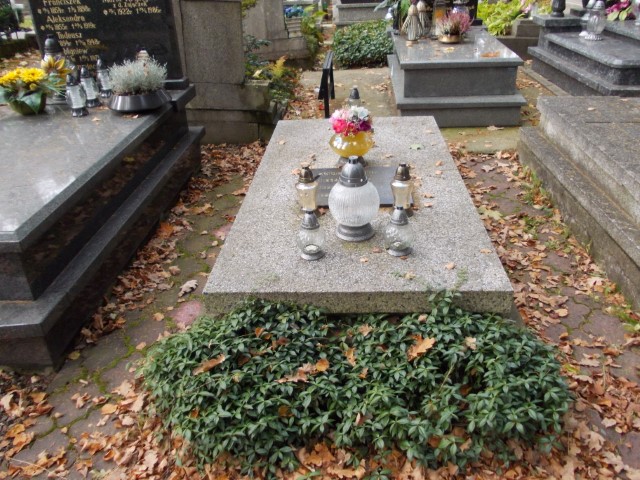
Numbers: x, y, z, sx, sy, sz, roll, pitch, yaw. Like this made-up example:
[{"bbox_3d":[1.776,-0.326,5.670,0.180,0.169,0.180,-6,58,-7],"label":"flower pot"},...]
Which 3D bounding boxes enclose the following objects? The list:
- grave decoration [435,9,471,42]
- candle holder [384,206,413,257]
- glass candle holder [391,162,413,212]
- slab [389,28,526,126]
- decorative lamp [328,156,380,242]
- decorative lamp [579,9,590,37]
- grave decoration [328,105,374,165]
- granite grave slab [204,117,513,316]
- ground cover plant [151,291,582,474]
[{"bbox_3d":[1.340,-2.152,5.143,0.350,0.310,0.330,-1,29,3],"label":"grave decoration"},{"bbox_3d":[0.289,-0.038,1.847,0.100,0.170,0.100,-1,29,3],"label":"candle holder"},{"bbox_3d":[0.340,-0.213,2.124,0.088,0.200,0.088,-1,29,3],"label":"glass candle holder"},{"bbox_3d":[1.195,-1.654,5.071,1.030,0.490,2.150,0,29,4],"label":"slab"},{"bbox_3d":[0.131,-0.150,1.913,0.190,0.312,0.190,-1,29,3],"label":"decorative lamp"},{"bbox_3d":[2.780,-2.289,5.400,0.160,0.340,0.160,-1,29,3],"label":"decorative lamp"},{"bbox_3d":[0.159,-0.525,2.594,0.225,0.295,0.225,-1,29,3],"label":"grave decoration"},{"bbox_3d":[0.175,-0.270,2.532,0.995,0.090,1.945,0,29,4],"label":"granite grave slab"},{"bbox_3d":[0.088,0.438,1.608,1.270,0.270,0.460,-1,29,3],"label":"ground cover plant"}]

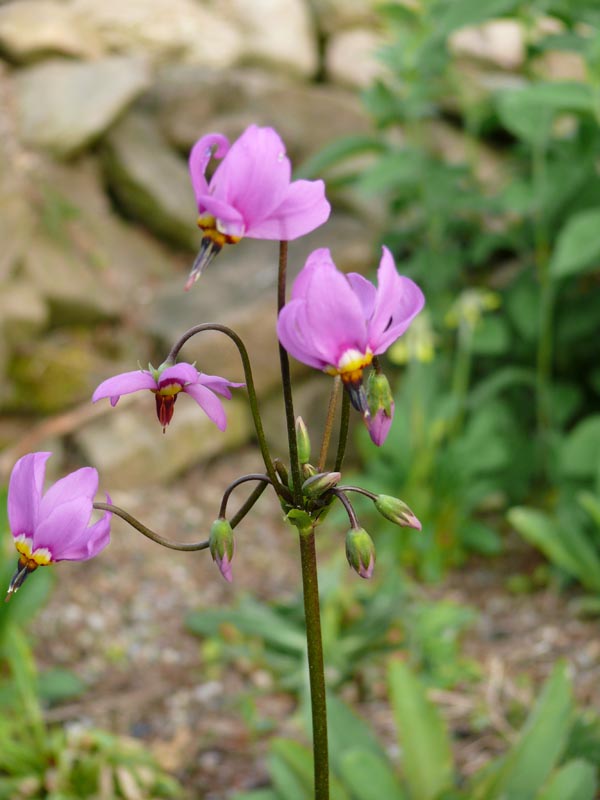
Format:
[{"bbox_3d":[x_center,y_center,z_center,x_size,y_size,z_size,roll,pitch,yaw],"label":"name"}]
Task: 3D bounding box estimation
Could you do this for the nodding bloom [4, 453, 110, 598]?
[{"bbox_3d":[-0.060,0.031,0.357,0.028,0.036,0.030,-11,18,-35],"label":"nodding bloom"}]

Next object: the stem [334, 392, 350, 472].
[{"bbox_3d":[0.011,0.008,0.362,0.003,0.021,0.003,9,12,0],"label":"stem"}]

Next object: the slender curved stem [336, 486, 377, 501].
[{"bbox_3d":[0.015,0.024,0.369,0.011,0.004,0.003,1,10,0],"label":"slender curved stem"}]

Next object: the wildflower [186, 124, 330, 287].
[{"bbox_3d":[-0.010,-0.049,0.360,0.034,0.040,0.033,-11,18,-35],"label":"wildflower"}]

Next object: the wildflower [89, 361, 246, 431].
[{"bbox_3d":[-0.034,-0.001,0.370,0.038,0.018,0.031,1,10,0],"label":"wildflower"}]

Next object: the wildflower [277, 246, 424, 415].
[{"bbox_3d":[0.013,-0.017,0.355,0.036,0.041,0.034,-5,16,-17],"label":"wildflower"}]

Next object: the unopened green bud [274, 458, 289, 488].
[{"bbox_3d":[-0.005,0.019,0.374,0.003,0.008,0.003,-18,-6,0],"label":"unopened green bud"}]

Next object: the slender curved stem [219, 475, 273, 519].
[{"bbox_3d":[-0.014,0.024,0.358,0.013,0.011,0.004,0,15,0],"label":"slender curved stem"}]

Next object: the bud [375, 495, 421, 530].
[{"bbox_3d":[0.025,0.029,0.369,0.014,0.006,0.006,36,0,6],"label":"bud"}]

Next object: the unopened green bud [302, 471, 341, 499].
[{"bbox_3d":[0.005,0.022,0.365,0.012,0.005,0.005,-29,0,24],"label":"unopened green bud"}]

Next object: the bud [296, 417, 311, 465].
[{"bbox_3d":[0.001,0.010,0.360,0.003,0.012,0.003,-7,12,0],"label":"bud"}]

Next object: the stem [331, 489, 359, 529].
[{"bbox_3d":[0.011,0.028,0.366,0.003,0.012,0.003,-32,-9,0],"label":"stem"}]

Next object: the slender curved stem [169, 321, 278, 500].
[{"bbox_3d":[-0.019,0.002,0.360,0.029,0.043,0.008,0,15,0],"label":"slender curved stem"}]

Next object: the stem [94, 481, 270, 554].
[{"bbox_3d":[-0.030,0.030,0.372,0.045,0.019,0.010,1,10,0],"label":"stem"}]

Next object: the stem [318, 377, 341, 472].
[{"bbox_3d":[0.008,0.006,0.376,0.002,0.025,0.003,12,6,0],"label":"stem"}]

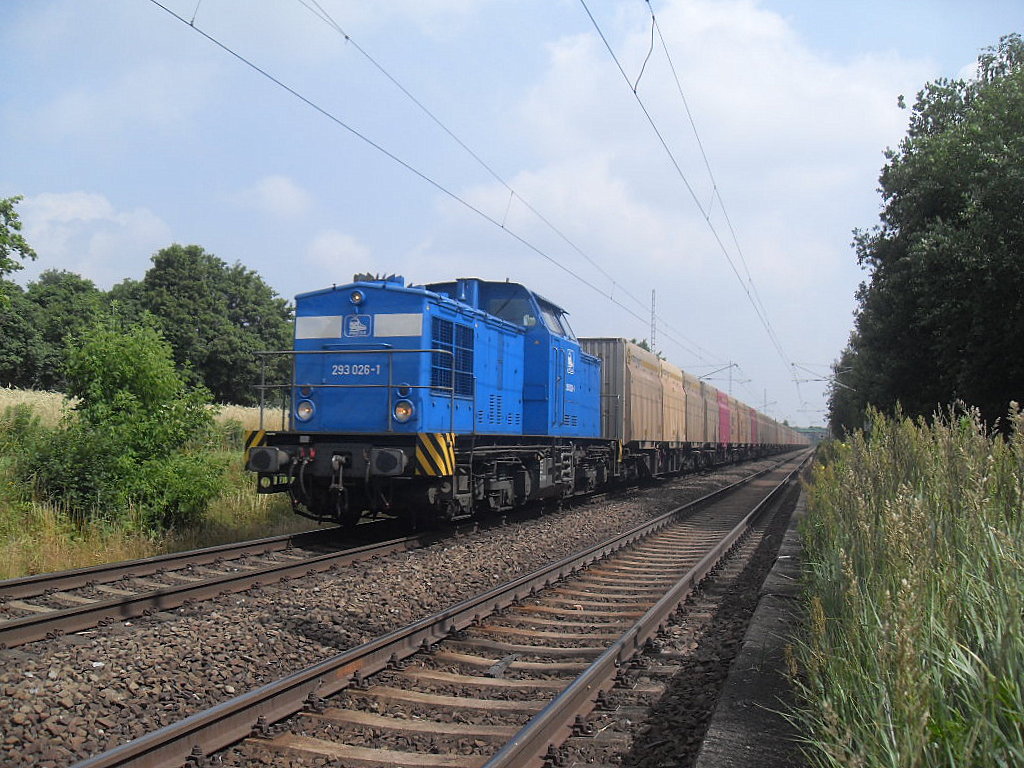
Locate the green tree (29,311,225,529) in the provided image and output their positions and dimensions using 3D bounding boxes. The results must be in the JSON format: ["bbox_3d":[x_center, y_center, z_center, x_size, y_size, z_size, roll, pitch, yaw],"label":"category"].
[{"bbox_3d":[-6.805,0.646,17.800,3.300,3.750,2.900,3,-3,-21],"label":"green tree"}]

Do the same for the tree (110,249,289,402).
[{"bbox_3d":[-16.924,-2.816,55.000,9.500,9.300,8.500,2,-3,-17],"label":"tree"}]

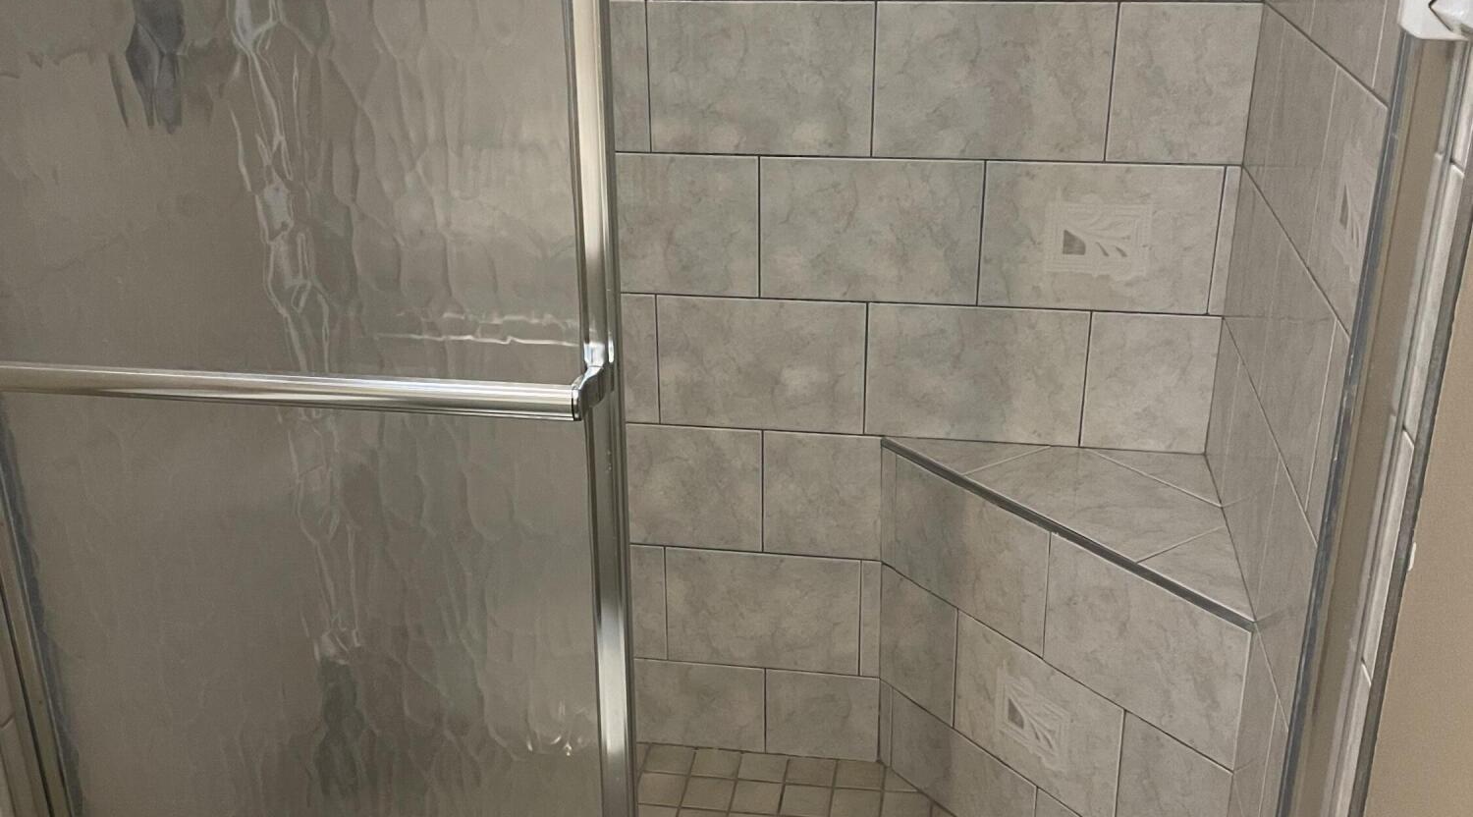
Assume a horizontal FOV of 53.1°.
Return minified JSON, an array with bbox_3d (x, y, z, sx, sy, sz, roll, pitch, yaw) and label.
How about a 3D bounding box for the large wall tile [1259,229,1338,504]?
[{"bbox_3d":[0.591,-0.049,1.552,0.010,0.203,0.290,3,24,9],"label":"large wall tile"}]

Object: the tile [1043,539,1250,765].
[{"bbox_3d":[0.506,0.297,1.843,0.010,0.192,0.304,-16,28,-32],"label":"tile"}]

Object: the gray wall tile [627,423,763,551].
[{"bbox_3d":[-0.111,0.117,2.230,0.302,0.203,0.009,3,23,9],"label":"gray wall tile"}]

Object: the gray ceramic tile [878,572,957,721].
[{"bbox_3d":[0.277,0.354,2.216,0.010,0.203,0.164,-16,28,-32],"label":"gray ceramic tile"}]

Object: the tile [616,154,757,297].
[{"bbox_3d":[-0.118,-0.263,2.087,0.304,0.203,0.010,3,23,9],"label":"tile"}]

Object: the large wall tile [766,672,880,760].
[{"bbox_3d":[0.138,0.490,2.362,0.179,0.155,0.010,3,23,9],"label":"large wall tile"}]

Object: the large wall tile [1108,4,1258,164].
[{"bbox_3d":[0.565,-0.411,1.868,0.169,0.201,0.010,3,24,9],"label":"large wall tile"}]

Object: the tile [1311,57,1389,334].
[{"bbox_3d":[0.563,-0.179,1.330,0.010,0.201,0.294,3,24,9],"label":"tile"}]

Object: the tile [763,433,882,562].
[{"bbox_3d":[0.129,0.130,2.210,0.174,0.203,0.010,3,23,9],"label":"tile"}]

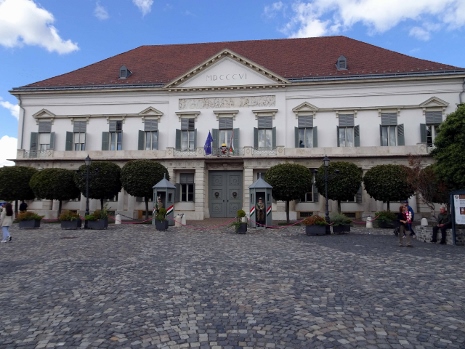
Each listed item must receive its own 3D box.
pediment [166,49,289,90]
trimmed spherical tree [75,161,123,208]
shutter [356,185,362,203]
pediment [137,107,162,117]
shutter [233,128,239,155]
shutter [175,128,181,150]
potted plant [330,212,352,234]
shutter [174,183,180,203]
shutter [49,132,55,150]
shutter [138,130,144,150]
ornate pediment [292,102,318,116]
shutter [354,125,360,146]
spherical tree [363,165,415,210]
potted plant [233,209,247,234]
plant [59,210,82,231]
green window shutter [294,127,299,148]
[{"bbox_3d":[-0.476,-9.128,28.563,10.972,3.561,0.950,0,-5,6],"label":"pediment"},{"bbox_3d":[-10.794,1.333,26.229,3.550,4.783,3.550,0,-5,6],"label":"trimmed spherical tree"},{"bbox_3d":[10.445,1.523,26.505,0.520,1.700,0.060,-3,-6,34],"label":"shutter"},{"bbox_3d":[-7.257,-5.619,29.160,2.307,0.926,0.400,0,-5,6],"label":"pediment"},{"bbox_3d":[0.326,-2.740,27.704,0.560,2.408,0.060,-2,-5,28],"label":"shutter"},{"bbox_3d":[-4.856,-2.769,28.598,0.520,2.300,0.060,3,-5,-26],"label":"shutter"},{"bbox_3d":[5.826,2.628,17.240,1.060,1.080,0.750,0,-5,6],"label":"potted plant"},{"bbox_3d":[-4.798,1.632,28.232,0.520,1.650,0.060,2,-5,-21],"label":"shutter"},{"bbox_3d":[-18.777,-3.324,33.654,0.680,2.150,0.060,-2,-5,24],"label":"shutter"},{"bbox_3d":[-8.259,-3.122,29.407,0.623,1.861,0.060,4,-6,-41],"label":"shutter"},{"bbox_3d":[6.242,-5.552,27.616,2.208,1.128,0.400,0,-5,6],"label":"ornate pediment"},{"bbox_3d":[10.444,-2.880,26.857,0.520,2.300,0.060,-4,-7,41],"label":"shutter"},{"bbox_3d":[12.036,1.518,24.750,3.495,4.600,3.495,0,-5,7],"label":"spherical tree"},{"bbox_3d":[0.381,2.459,16.852,0.760,1.254,0.680,0,-5,6],"label":"potted plant"},{"bbox_3d":[-9.406,2.586,18.600,1.080,1.170,0.580,0,-5,6],"label":"plant"},{"bbox_3d":[5.379,-2.903,27.105,0.570,2.212,0.060,4,-6,-41],"label":"green window shutter"}]

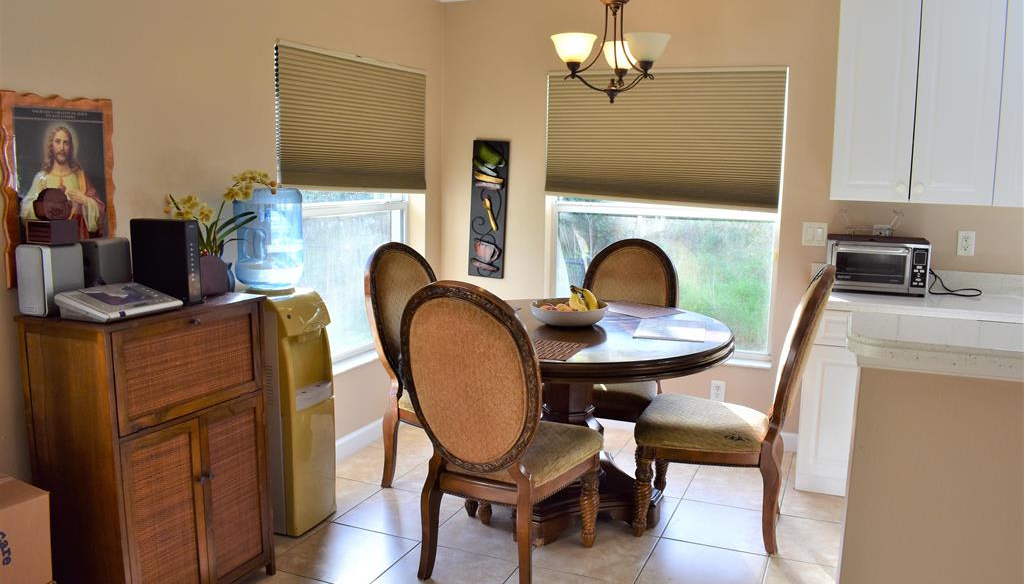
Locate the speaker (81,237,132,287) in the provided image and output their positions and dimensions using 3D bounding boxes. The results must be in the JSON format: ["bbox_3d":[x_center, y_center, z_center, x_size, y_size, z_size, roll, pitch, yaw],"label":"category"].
[{"bbox_3d":[-1.342,-0.069,2.523,0.125,0.205,0.125,4,8,23],"label":"speaker"}]

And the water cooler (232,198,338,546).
[{"bbox_3d":[-0.946,0.273,3.145,0.350,1.395,0.300,4,8,23],"label":"water cooler"}]

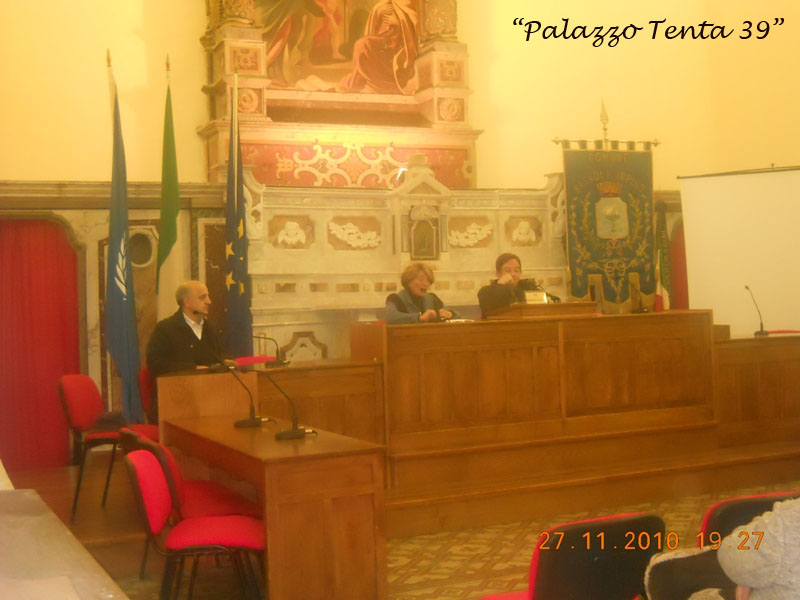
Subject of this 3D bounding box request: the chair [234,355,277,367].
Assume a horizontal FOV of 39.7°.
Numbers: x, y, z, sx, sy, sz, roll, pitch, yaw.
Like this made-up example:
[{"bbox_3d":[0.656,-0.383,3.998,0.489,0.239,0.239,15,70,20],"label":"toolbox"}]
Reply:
[{"bbox_3d":[-0.772,0.769,6.996,0.500,0.820,0.550,-2,0,-37],"label":"chair"}]

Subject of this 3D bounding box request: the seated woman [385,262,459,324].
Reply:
[{"bbox_3d":[0.181,0.343,7.614,0.560,1.208,0.720,-2,0,-27],"label":"seated woman"}]

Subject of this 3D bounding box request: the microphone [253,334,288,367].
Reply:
[{"bbox_3d":[-0.773,0.307,6.620,0.230,0.200,0.120,-2,0,32],"label":"microphone"}]

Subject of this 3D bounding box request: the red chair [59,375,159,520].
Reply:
[{"bbox_3d":[-1.521,0.796,6.195,0.560,0.810,0.520,-2,0,6],"label":"red chair"}]

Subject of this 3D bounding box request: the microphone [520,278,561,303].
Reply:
[{"bbox_3d":[0.976,-0.066,7.650,0.260,0.170,0.100,-2,0,41],"label":"microphone"}]

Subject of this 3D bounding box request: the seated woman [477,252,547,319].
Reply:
[{"bbox_3d":[0.838,0.292,7.963,0.580,1.267,0.750,-2,0,-25],"label":"seated woman"}]

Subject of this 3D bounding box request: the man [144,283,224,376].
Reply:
[{"bbox_3d":[-1.189,0.537,6.793,0.800,1.311,0.580,-2,0,44],"label":"man"}]

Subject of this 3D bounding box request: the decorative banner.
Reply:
[{"bbox_3d":[1.751,-0.575,9.250,0.870,1.350,0.070,-2,0,-24],"label":"decorative banner"}]

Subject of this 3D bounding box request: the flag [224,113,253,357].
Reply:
[{"bbox_3d":[-1.113,-0.311,7.744,0.210,2.000,0.190,-2,0,-25],"label":"flag"}]

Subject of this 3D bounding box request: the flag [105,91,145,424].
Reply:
[{"bbox_3d":[-1.838,-0.304,7.400,0.250,2.250,0.200,-2,0,-25],"label":"flag"}]

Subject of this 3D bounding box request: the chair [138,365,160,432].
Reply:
[{"bbox_3d":[-1.192,0.788,6.795,0.550,0.810,0.500,-2,0,37],"label":"chair"}]

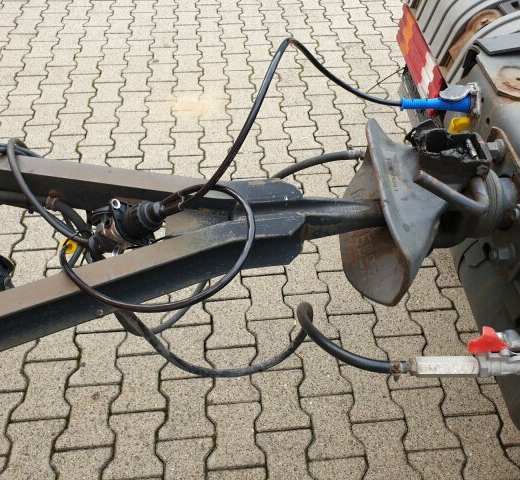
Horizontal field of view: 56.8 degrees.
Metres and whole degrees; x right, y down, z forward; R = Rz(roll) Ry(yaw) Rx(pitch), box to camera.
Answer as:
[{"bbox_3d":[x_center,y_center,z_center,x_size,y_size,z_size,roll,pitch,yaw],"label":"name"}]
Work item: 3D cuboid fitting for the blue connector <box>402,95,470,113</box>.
[{"bbox_3d":[0.362,-0.274,0.975,0.148,0.038,0.036,1,49,-1],"label":"blue connector"}]

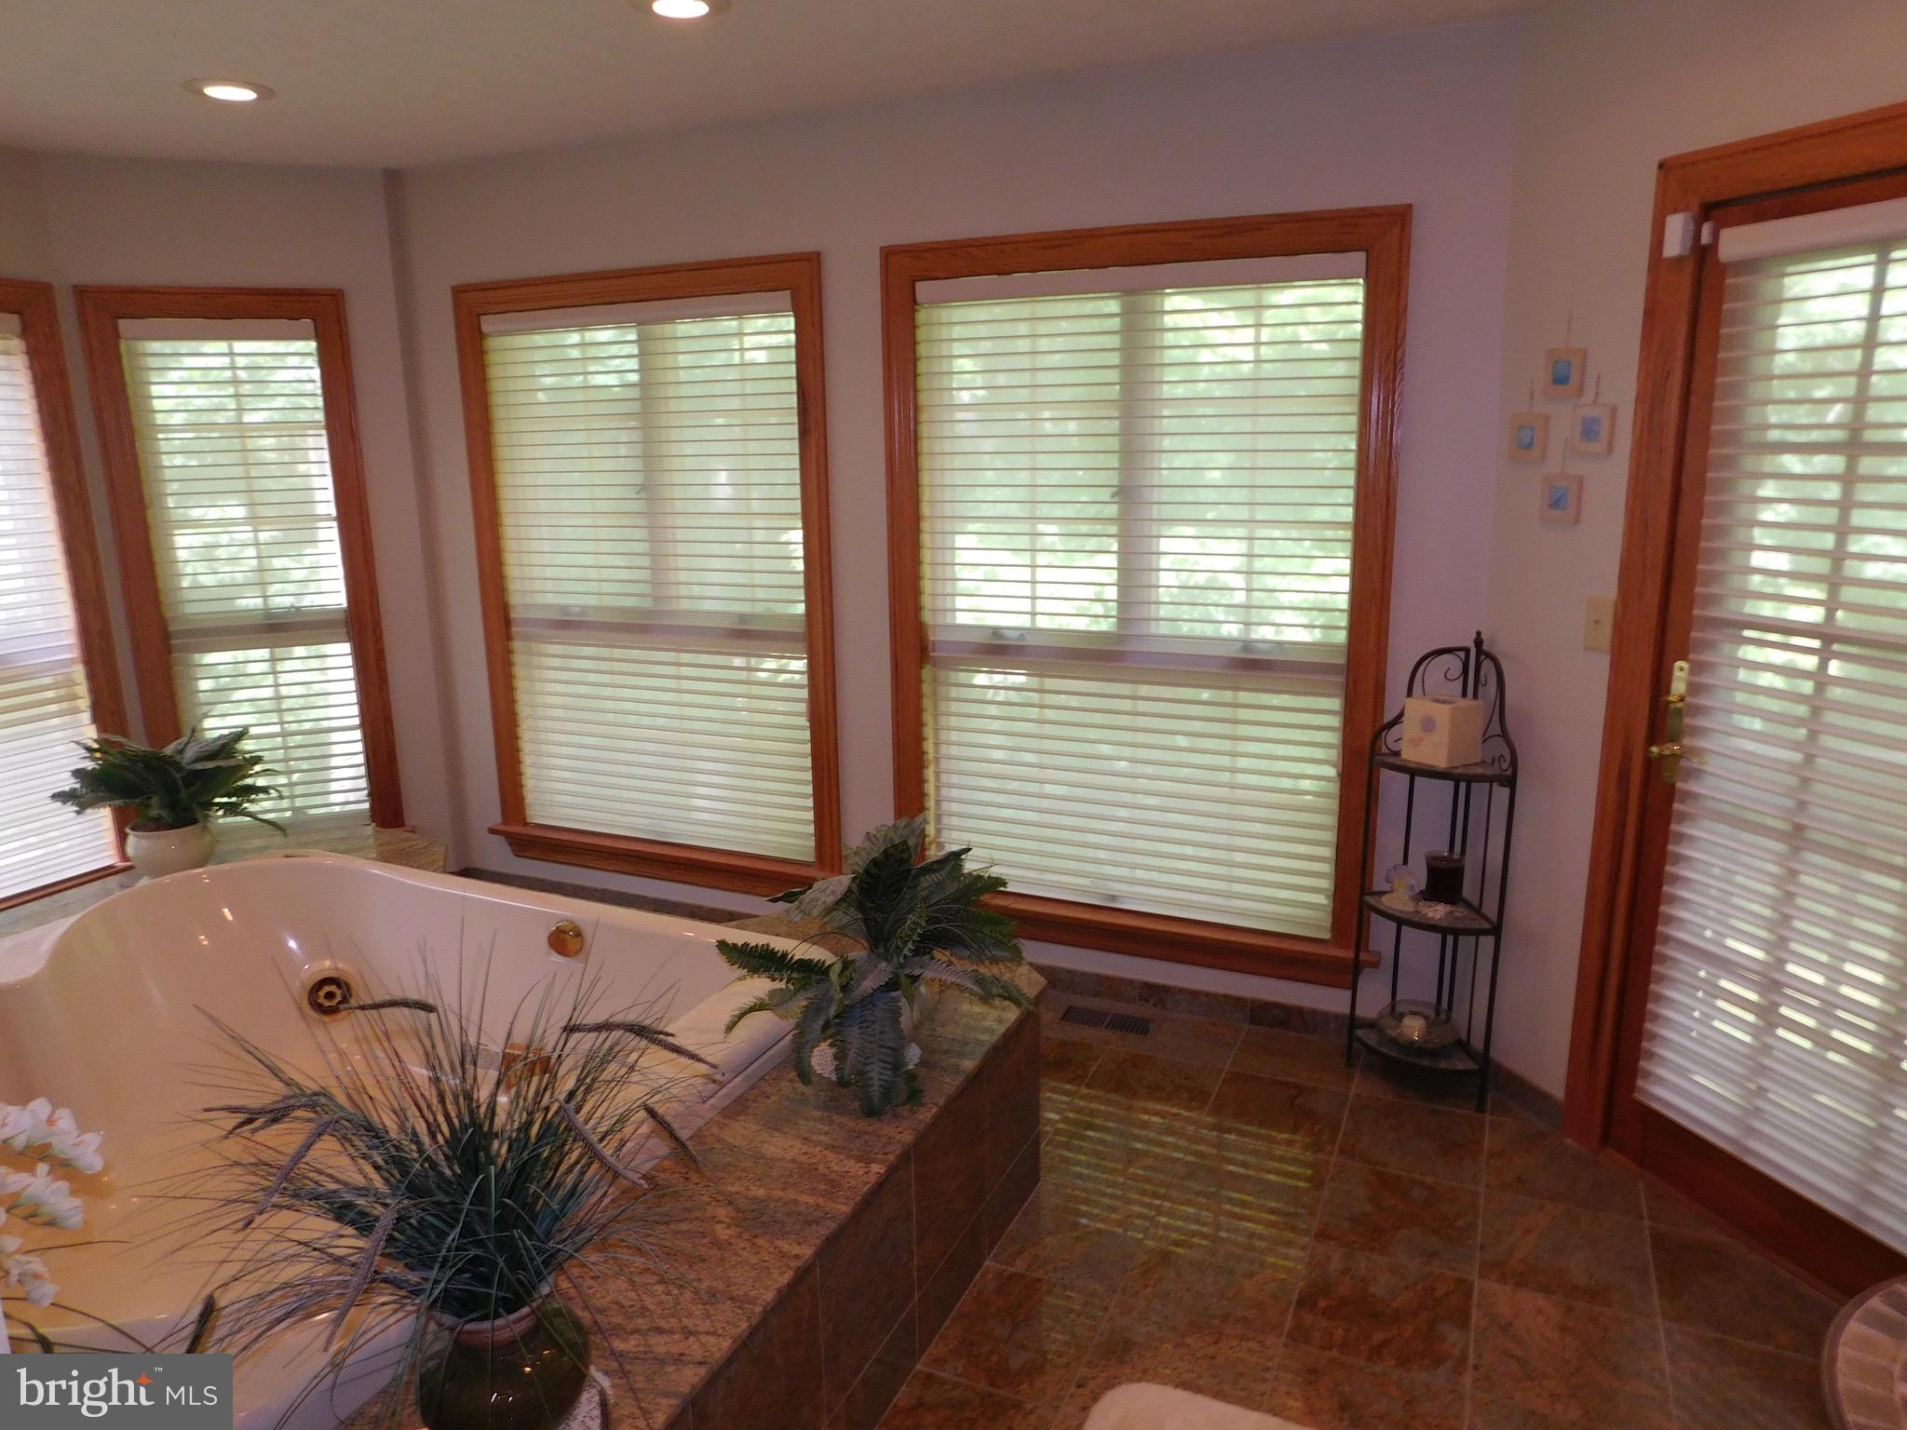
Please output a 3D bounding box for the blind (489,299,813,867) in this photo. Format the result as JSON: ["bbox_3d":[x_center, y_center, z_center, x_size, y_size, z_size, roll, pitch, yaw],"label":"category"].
[{"bbox_3d":[-0.965,-0.404,3.987,1.151,1.688,0.060,5,14,24],"label":"blind"}]

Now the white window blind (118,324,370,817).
[{"bbox_3d":[-2.296,-0.421,4.183,0.543,1.688,0.060,-5,13,-18],"label":"white window blind"}]

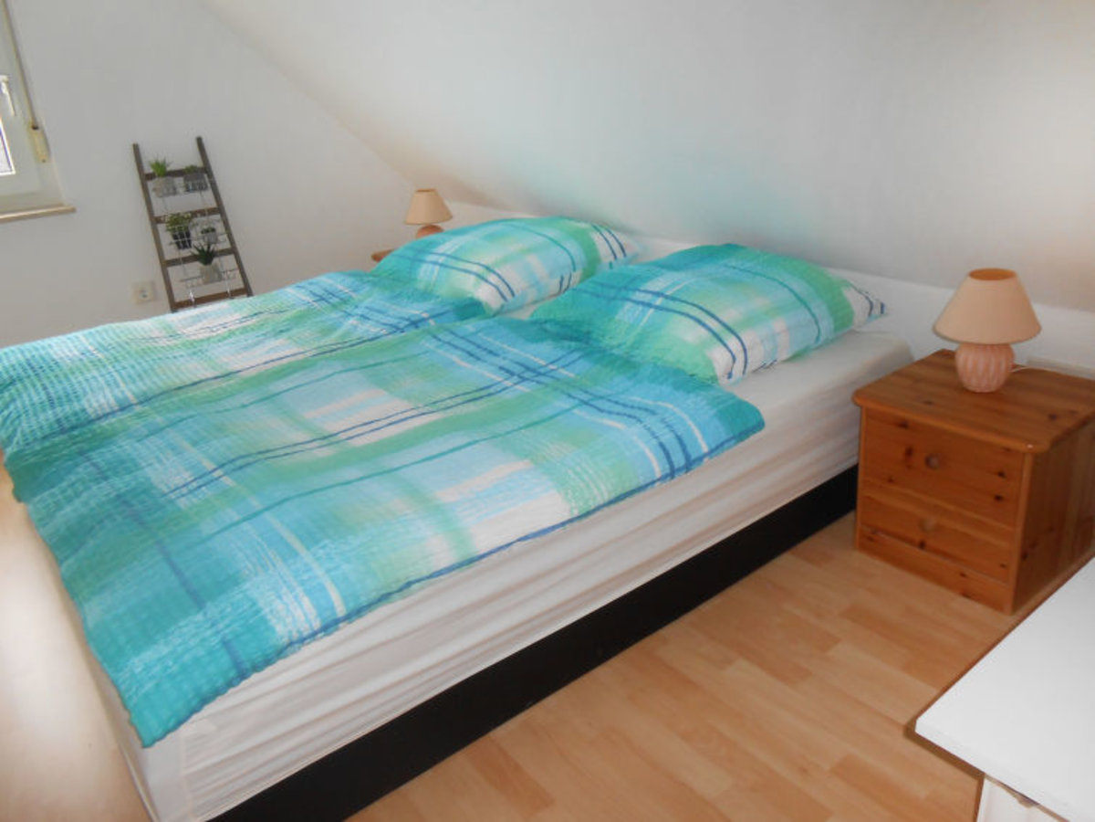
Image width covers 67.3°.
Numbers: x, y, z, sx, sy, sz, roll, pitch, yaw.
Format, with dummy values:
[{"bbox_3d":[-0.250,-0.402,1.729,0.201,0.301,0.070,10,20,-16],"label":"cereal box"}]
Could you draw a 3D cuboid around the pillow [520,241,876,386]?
[{"bbox_3d":[0.455,-0.337,2.448,0.660,0.195,0.770,-20,27,-32],"label":"pillow"}]

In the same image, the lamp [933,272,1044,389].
[{"bbox_3d":[1.006,-0.180,1.887,0.217,0.270,0.217,-20,27,-32],"label":"lamp"}]

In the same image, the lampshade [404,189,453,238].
[{"bbox_3d":[-0.552,-0.889,3.849,0.215,0.265,0.215,-20,27,-32],"label":"lampshade"}]

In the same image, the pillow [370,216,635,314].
[{"bbox_3d":[-0.180,-0.608,3.253,0.660,0.195,0.790,-20,27,-32],"label":"pillow"}]

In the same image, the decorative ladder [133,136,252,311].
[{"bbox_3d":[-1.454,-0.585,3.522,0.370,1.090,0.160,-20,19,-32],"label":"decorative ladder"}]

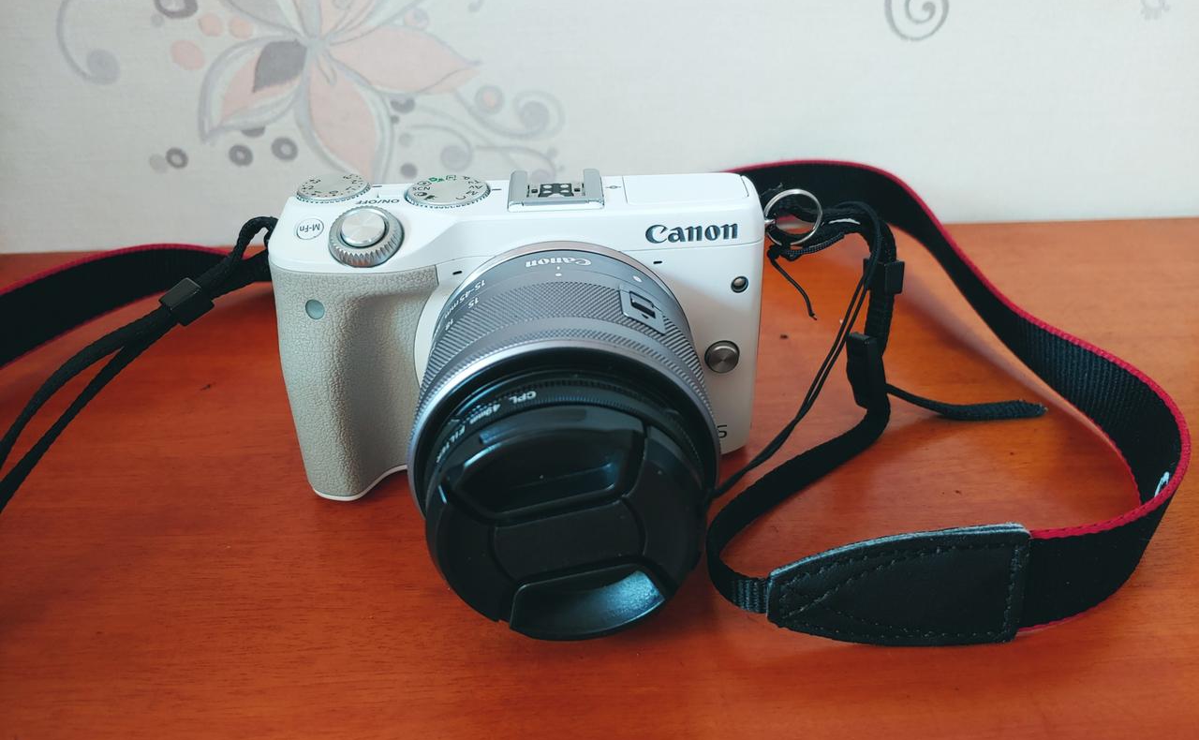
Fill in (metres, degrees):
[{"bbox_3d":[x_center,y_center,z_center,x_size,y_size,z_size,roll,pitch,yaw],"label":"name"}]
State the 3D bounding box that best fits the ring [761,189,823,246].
[{"bbox_3d":[0.044,-0.034,0.195,0.014,0.014,0.003,8,25,11],"label":"ring"}]

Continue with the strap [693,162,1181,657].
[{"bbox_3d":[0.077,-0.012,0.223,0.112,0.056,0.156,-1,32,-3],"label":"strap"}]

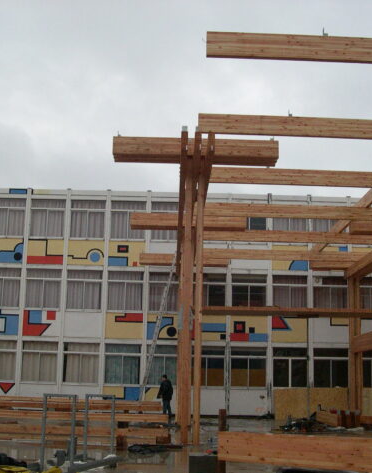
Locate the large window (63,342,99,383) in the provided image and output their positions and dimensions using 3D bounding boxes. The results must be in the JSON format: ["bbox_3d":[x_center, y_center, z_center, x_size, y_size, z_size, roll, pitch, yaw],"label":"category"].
[{"bbox_3d":[-4.387,5.327,28.990,1.550,1.731,0.120,1,-11,-1],"label":"large window"}]

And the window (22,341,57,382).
[{"bbox_3d":[-6.232,5.355,29.589,1.504,1.742,0.150,2,-11,-1],"label":"window"}]

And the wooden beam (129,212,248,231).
[{"bbox_3d":[0.096,-0.443,22.252,3.681,0.379,0.600,2,-11,-1],"label":"wooden beam"}]

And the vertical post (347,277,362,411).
[{"bbox_3d":[6.960,4.510,28.479,0.450,6.023,0.300,2,-11,-1],"label":"vertical post"}]

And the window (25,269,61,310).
[{"bbox_3d":[-6.108,2.282,29.546,1.607,1.752,0.120,1,-11,-1],"label":"window"}]

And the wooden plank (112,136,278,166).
[{"bbox_3d":[0.229,-1.919,15.682,3.691,0.413,0.600,2,-11,-1],"label":"wooden plank"}]

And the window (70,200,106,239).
[{"bbox_3d":[-4.255,-0.714,30.149,1.580,1.758,0.120,1,-11,-1],"label":"window"}]

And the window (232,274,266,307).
[{"bbox_3d":[2.745,2.494,30.145,1.490,1.730,0.120,1,-11,-1],"label":"window"}]

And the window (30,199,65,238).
[{"bbox_3d":[-6.138,-0.809,30.663,1.620,1.760,0.120,1,-11,-1],"label":"window"}]

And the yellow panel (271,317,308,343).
[{"bbox_3d":[4.508,4.034,29.962,1.602,1.143,0.100,2,-11,-1],"label":"yellow panel"}]

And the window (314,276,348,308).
[{"bbox_3d":[6.292,2.592,30.192,1.500,1.700,0.150,1,-12,0],"label":"window"}]

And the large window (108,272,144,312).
[{"bbox_3d":[-2.642,2.348,30.088,1.550,1.800,0.120,1,-11,-1],"label":"large window"}]

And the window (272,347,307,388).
[{"bbox_3d":[4.467,5.608,29.576,1.500,1.720,0.150,1,-12,0],"label":"window"}]

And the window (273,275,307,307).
[{"bbox_3d":[4.526,2.549,30.201,1.500,1.700,0.150,1,-12,0],"label":"window"}]

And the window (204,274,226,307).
[{"bbox_3d":[0.971,2.421,29.634,1.515,1.680,0.120,1,-11,-1],"label":"window"}]

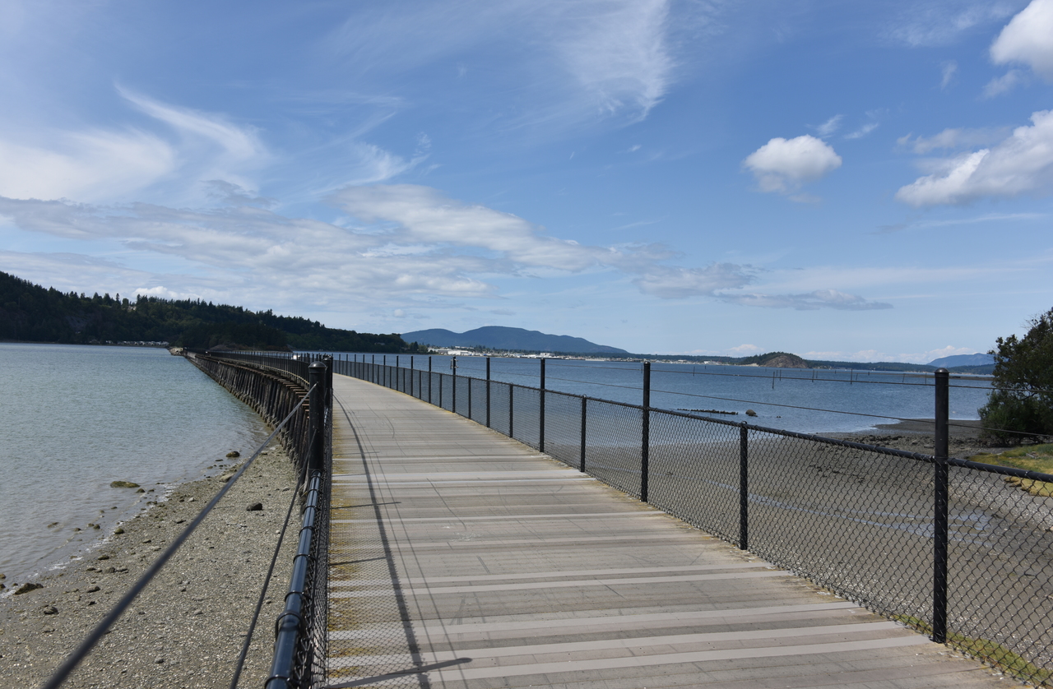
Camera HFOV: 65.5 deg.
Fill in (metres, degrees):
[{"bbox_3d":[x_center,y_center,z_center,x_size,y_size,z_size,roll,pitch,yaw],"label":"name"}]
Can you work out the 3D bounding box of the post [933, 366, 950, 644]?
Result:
[{"bbox_3d":[2.499,0.964,4.931,0.075,1.642,0.075,1,-1,-13],"label":"post"}]

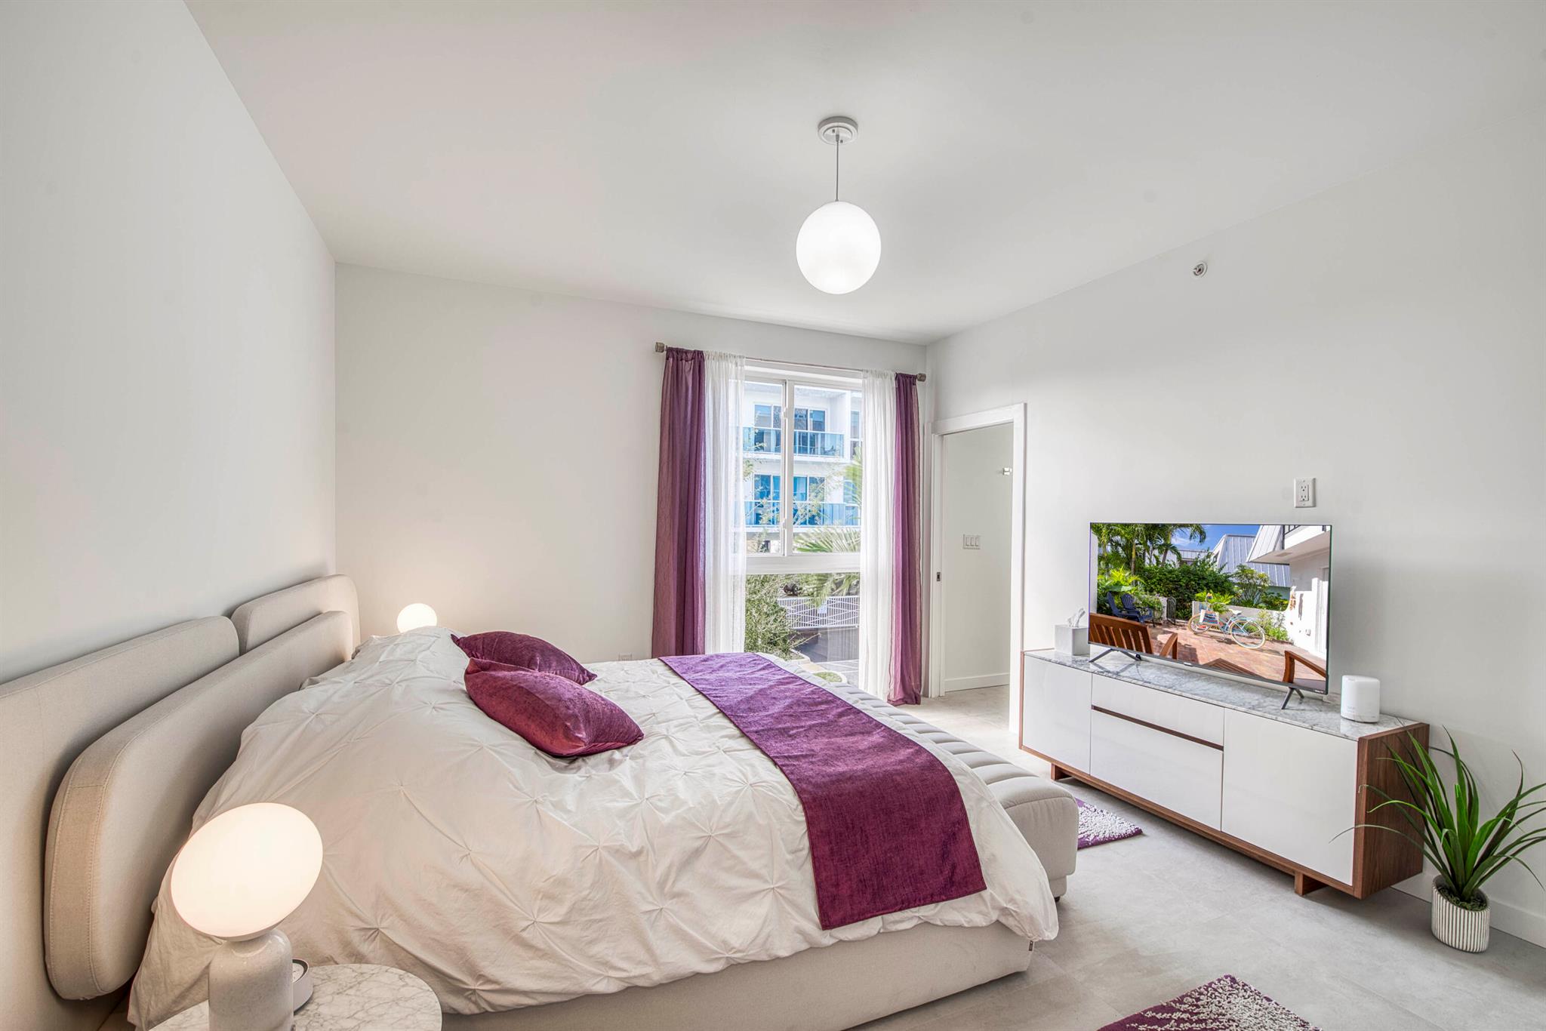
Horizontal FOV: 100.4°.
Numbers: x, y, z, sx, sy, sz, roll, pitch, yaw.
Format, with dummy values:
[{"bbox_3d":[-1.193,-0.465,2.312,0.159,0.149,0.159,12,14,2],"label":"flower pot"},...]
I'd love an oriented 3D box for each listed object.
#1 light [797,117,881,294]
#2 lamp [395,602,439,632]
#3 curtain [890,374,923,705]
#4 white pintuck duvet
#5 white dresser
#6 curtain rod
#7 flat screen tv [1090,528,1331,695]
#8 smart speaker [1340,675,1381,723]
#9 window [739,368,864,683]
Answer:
[{"bbox_3d":[0.230,-1.065,2.254,0.297,0.570,0.297,0,0,0],"label":"light"},{"bbox_3d":[-1.830,0.662,3.323,0.184,0.410,0.184,0,0,-24],"label":"lamp"},{"bbox_3d":[1.000,0.175,4.846,0.290,2.460,0.120,0,0,-24],"label":"curtain"},{"bbox_3d":[-0.559,0.900,2.521,2.160,0.730,2.260,0,0,-24],"label":"white pintuck duvet"},{"bbox_3d":[1.886,1.086,2.973,0.425,0.650,1.530,0,0,-24],"label":"white dresser"},{"bbox_3d":[0.217,-1.050,4.508,2.090,0.055,0.075,0,0,-24],"label":"curtain rod"},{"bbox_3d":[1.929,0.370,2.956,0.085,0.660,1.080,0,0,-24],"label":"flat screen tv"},{"bbox_3d":[2.203,0.686,2.415,0.113,0.151,0.113,0,0,-24],"label":"smart speaker"},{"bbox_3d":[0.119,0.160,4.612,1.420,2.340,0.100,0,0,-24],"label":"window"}]

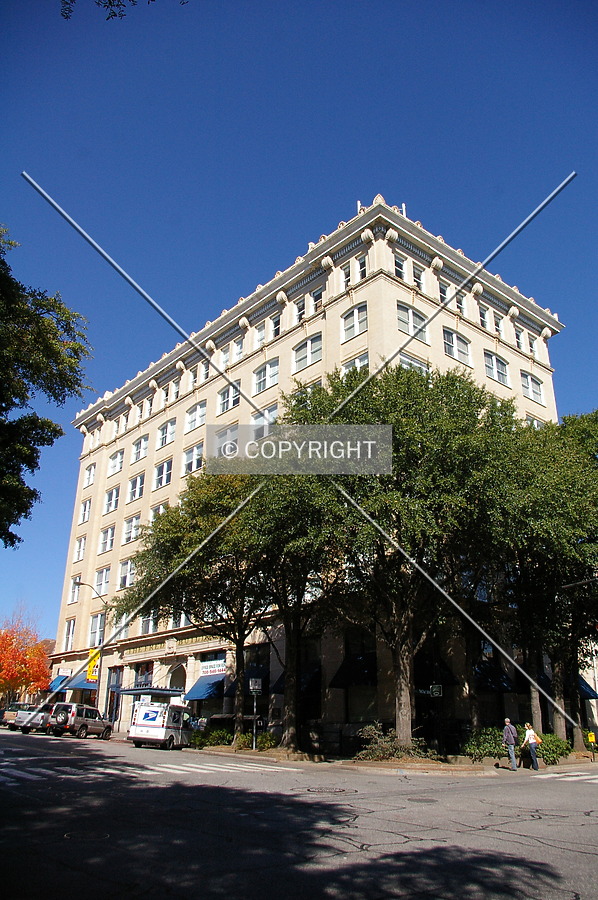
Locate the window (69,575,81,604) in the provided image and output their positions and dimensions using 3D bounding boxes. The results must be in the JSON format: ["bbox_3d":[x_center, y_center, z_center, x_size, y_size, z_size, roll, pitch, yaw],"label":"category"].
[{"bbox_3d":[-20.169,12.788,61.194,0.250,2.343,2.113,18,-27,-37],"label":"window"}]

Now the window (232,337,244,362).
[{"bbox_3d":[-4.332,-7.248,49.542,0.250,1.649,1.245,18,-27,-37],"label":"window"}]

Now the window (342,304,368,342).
[{"bbox_3d":[3.443,-7.749,41.016,0.250,2.150,2.270,18,-28,-38],"label":"window"}]

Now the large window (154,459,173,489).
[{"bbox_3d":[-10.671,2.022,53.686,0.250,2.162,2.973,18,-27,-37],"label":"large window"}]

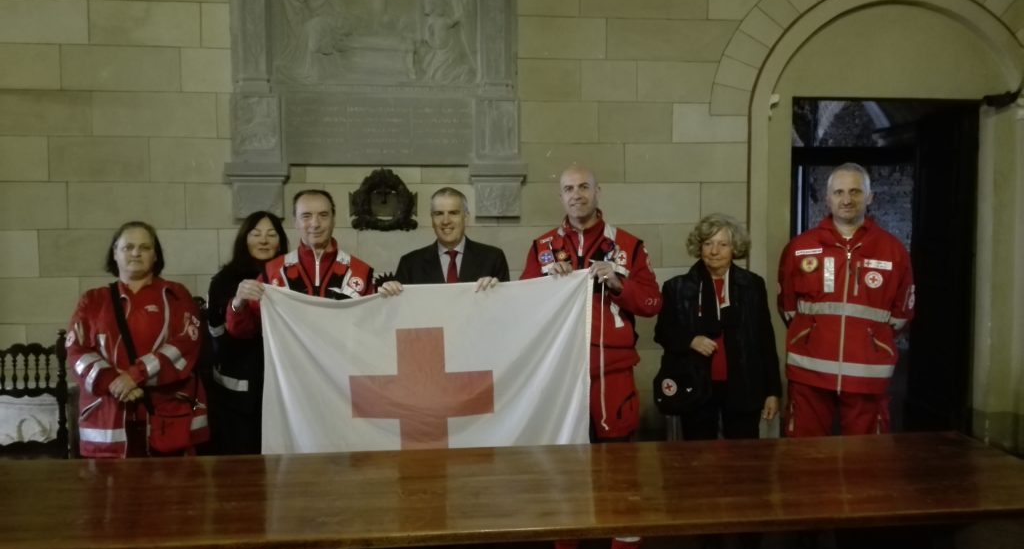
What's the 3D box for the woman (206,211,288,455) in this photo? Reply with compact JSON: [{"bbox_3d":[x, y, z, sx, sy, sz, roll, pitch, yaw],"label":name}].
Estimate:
[{"bbox_3d":[-1.201,0.505,3.459,0.500,1.600,0.330,-1,3,-12],"label":"woman"}]

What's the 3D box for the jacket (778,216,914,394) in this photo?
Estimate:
[{"bbox_3d":[1.446,0.126,3.169,0.590,0.760,0.360,1,3,18],"label":"jacket"}]

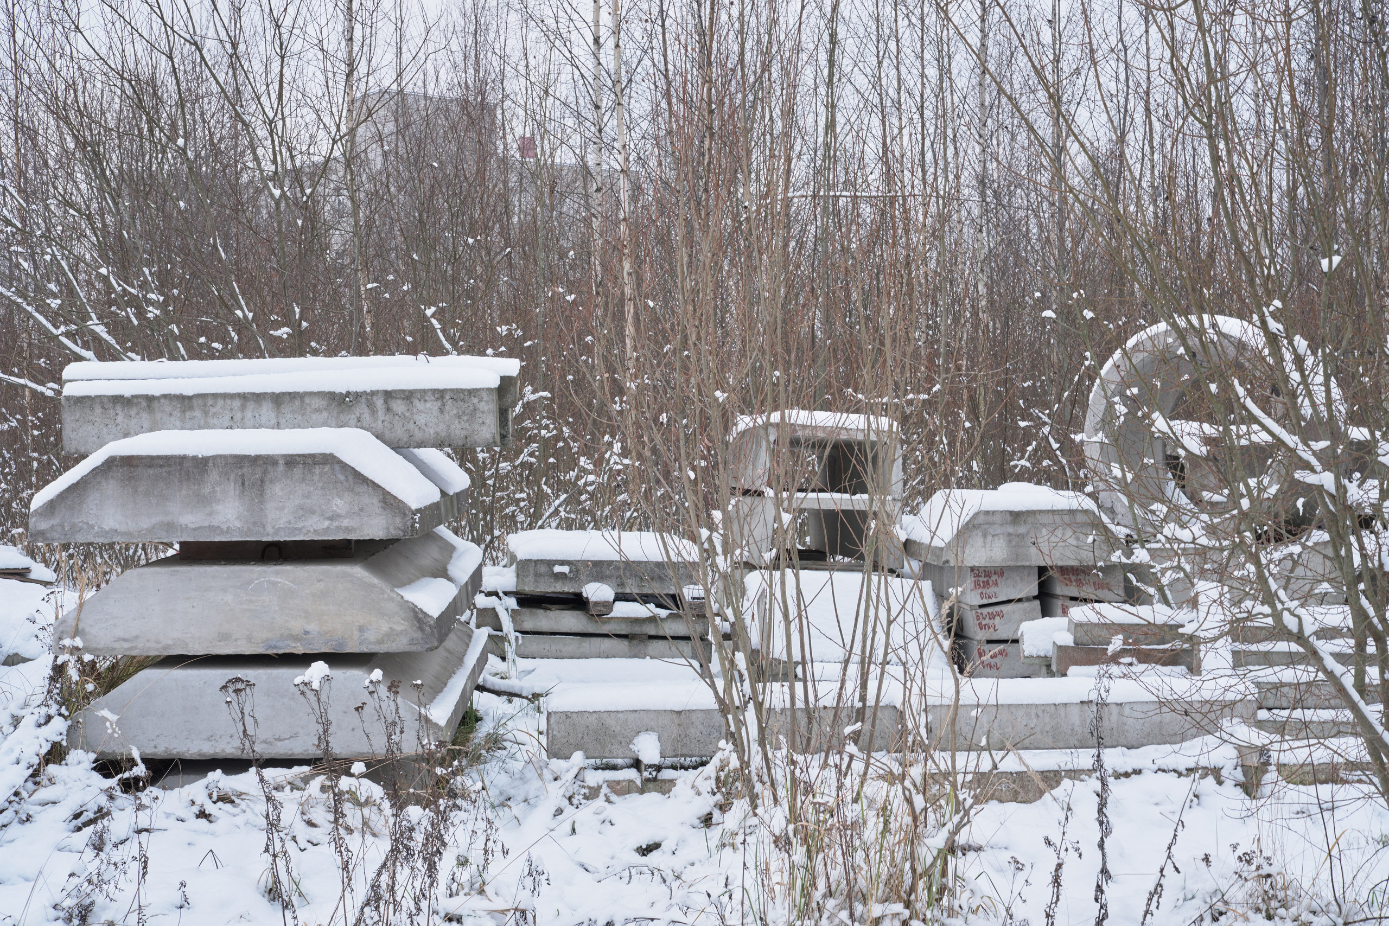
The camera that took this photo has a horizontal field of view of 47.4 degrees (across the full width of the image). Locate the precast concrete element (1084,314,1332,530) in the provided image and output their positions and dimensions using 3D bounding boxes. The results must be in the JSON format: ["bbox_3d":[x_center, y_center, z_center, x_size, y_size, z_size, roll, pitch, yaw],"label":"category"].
[{"bbox_3d":[2.980,-0.160,9.050,1.200,1.200,0.840,0,0,42],"label":"precast concrete element"}]

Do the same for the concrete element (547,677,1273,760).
[{"bbox_3d":[0.885,1.135,6.990,3.000,0.205,0.540,-1,0,-1],"label":"concrete element"}]

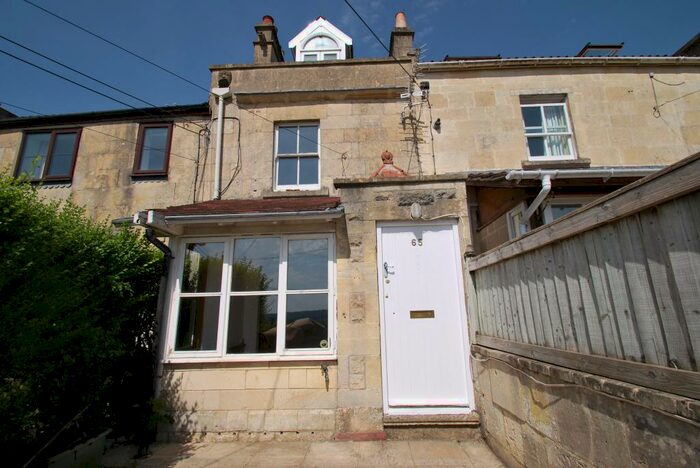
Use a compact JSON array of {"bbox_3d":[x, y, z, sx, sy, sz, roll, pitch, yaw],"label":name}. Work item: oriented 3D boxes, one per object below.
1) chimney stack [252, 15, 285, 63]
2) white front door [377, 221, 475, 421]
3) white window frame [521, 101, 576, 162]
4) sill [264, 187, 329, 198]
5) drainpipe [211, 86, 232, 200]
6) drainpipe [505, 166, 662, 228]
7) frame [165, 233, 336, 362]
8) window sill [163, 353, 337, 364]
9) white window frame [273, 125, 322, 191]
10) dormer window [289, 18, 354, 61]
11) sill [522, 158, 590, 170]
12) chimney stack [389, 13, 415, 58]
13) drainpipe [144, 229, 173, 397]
[{"bbox_3d":[-2.176,-4.841,8.043,0.560,2.000,1.050,-1,-12,1],"label":"chimney stack"},{"bbox_3d":[0.831,0.887,3.355,0.958,2.104,0.100,-2,-12,1],"label":"white front door"},{"bbox_3d":[3.840,-1.981,5.683,0.896,1.180,0.100,-2,-12,1],"label":"white window frame"},{"bbox_3d":[-0.866,-0.632,4.799,1.060,0.140,0.180,-1,-12,1],"label":"sill"},{"bbox_3d":[-2.221,-1.558,4.923,0.300,2.020,0.200,-1,-12,1],"label":"drainpipe"},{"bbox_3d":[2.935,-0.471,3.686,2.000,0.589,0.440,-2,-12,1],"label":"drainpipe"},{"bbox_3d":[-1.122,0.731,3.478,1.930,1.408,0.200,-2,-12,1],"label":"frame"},{"bbox_3d":[-1.107,1.379,3.247,1.948,0.058,0.130,-2,-12,1],"label":"window sill"},{"bbox_3d":[-0.907,-1.352,5.069,0.800,1.290,0.110,-1,-12,1],"label":"white window frame"},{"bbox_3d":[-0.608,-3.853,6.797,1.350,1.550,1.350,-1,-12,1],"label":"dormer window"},{"bbox_3d":[3.762,-1.246,5.400,1.237,0.121,0.180,-2,-12,1],"label":"sill"},{"bbox_3d":[1.387,-4.933,7.963,0.560,2.000,0.950,-1,-12,1],"label":"chimney stack"},{"bbox_3d":[-2.184,1.030,3.158,0.090,2.120,0.460,-1,-12,1],"label":"drainpipe"}]

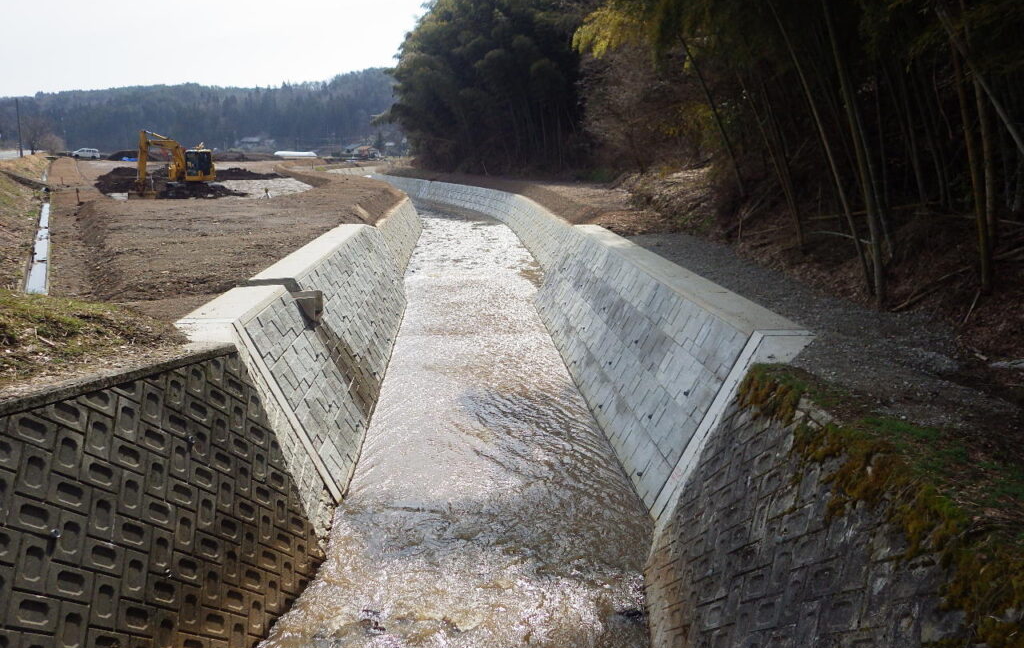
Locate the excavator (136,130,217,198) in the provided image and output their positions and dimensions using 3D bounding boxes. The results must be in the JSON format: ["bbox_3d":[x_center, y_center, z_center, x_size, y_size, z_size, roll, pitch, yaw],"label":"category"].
[{"bbox_3d":[-20.006,-9.318,43.539,2.500,3.850,5.800,5,14,19],"label":"excavator"}]

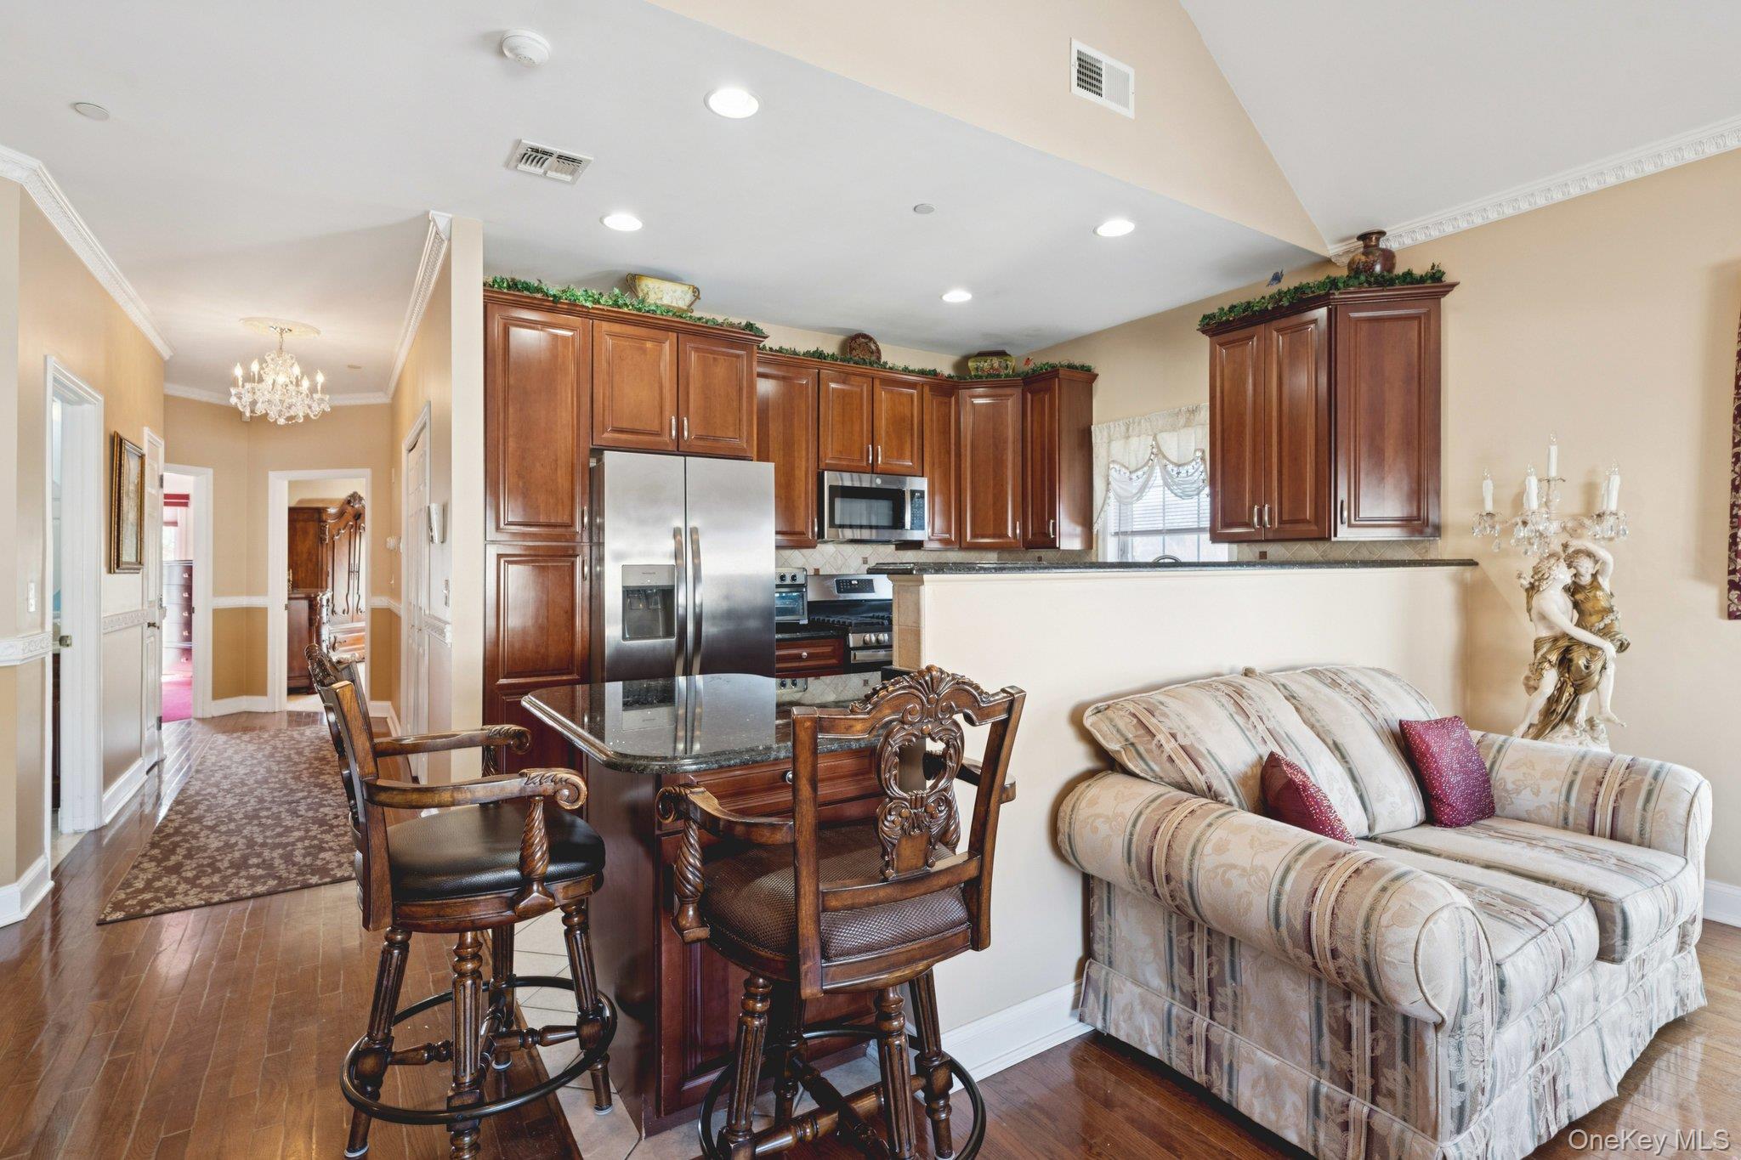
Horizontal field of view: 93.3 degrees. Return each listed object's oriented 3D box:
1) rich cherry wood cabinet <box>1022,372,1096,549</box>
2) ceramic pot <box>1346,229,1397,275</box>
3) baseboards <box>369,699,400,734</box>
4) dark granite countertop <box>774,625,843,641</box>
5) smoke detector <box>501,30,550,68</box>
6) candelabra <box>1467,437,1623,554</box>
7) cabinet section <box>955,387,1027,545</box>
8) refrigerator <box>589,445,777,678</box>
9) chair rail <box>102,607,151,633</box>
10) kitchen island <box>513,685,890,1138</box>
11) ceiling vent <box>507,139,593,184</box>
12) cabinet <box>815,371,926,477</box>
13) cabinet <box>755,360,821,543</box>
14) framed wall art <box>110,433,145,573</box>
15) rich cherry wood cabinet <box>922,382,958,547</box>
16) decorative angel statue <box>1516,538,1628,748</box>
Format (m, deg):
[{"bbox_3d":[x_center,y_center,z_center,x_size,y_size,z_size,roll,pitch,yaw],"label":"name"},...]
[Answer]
[{"bbox_3d":[1.224,-0.753,5.348,0.360,1.115,0.360,-1,1,-33],"label":"rich cherry wood cabinet"},{"bbox_3d":[2.273,-1.458,3.733,0.200,0.260,0.200,1,1,31],"label":"ceramic pot"},{"bbox_3d":[-3.916,1.095,6.646,0.130,0.150,1.120,0,0,-32],"label":"baseboards"},{"bbox_3d":[-0.510,0.305,4.857,0.460,0.040,0.640,0,0,-32],"label":"dark granite countertop"},{"bbox_3d":[-1.009,-1.556,2.405,0.143,0.050,0.143,0,0,-32],"label":"smoke detector"},{"bbox_3d":[2.510,-0.302,3.044,0.460,0.430,0.460,1,1,40],"label":"candelabra"},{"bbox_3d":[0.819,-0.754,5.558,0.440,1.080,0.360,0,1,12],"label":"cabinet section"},{"bbox_3d":[-1.070,0.285,4.484,0.910,1.800,0.750,0,0,-32],"label":"refrigerator"},{"bbox_3d":[-4.106,0.231,4.548,0.025,0.085,1.060,-1,1,-33],"label":"chair rail"},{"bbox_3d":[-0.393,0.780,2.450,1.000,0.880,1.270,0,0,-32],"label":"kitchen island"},{"bbox_3d":[-1.214,-1.572,3.109,0.250,0.020,0.240,0,0,-32],"label":"ceiling vent"},{"bbox_3d":[-0.067,-0.964,5.292,0.770,0.630,0.330,0,0,-32],"label":"cabinet"},{"bbox_3d":[-0.603,-0.750,4.890,0.480,1.100,0.343,-1,1,-33],"label":"cabinet"},{"bbox_3d":[-3.865,-0.390,4.275,0.060,0.690,0.600,0,0,-32],"label":"framed wall art"},{"bbox_3d":[0.380,-0.745,5.575,0.285,1.080,0.330,0,0,-32],"label":"rich cherry wood cabinet"},{"bbox_3d":[2.556,0.248,3.003,0.340,0.810,0.300,0,1,30],"label":"decorative angel statue"}]

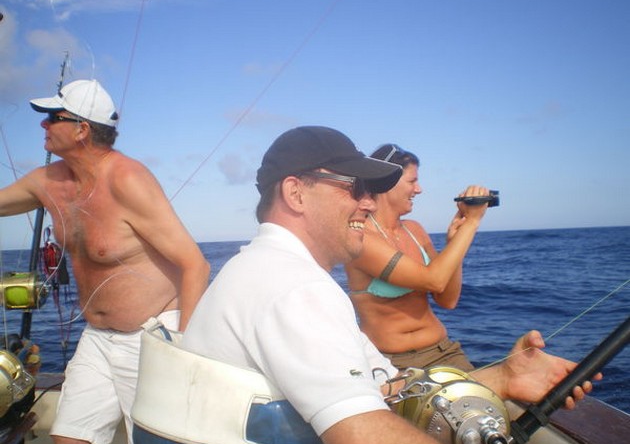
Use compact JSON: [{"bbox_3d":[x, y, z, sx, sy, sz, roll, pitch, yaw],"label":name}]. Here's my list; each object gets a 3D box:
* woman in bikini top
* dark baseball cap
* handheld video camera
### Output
[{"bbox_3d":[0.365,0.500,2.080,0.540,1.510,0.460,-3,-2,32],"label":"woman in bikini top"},{"bbox_3d":[0.027,-0.113,1.210,0.272,0.130,0.175,-3,-4,16],"label":"dark baseball cap"},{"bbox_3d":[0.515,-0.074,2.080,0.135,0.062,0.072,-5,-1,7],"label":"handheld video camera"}]

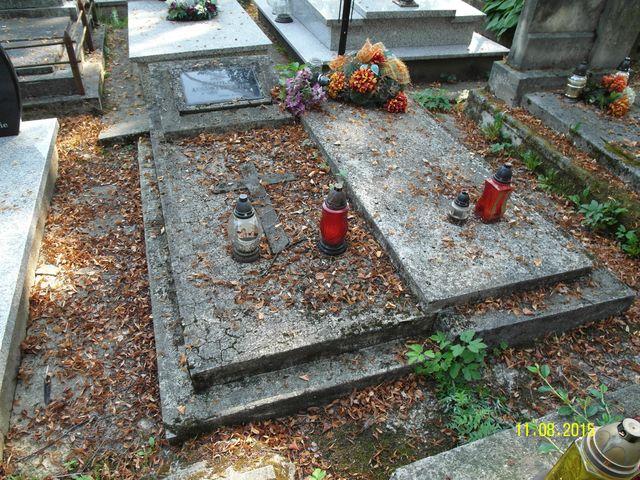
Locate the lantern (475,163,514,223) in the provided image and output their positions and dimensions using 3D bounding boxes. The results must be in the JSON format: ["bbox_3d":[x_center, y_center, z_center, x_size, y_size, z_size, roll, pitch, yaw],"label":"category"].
[{"bbox_3d":[0.770,-0.207,1.935,0.091,0.240,0.091,-10,44,-16],"label":"lantern"}]

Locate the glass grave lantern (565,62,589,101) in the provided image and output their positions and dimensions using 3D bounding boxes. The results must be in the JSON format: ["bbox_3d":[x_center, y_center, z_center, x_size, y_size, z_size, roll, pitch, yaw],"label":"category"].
[{"bbox_3d":[1.542,-0.941,2.630,0.110,0.220,0.110,-10,44,-16],"label":"glass grave lantern"}]

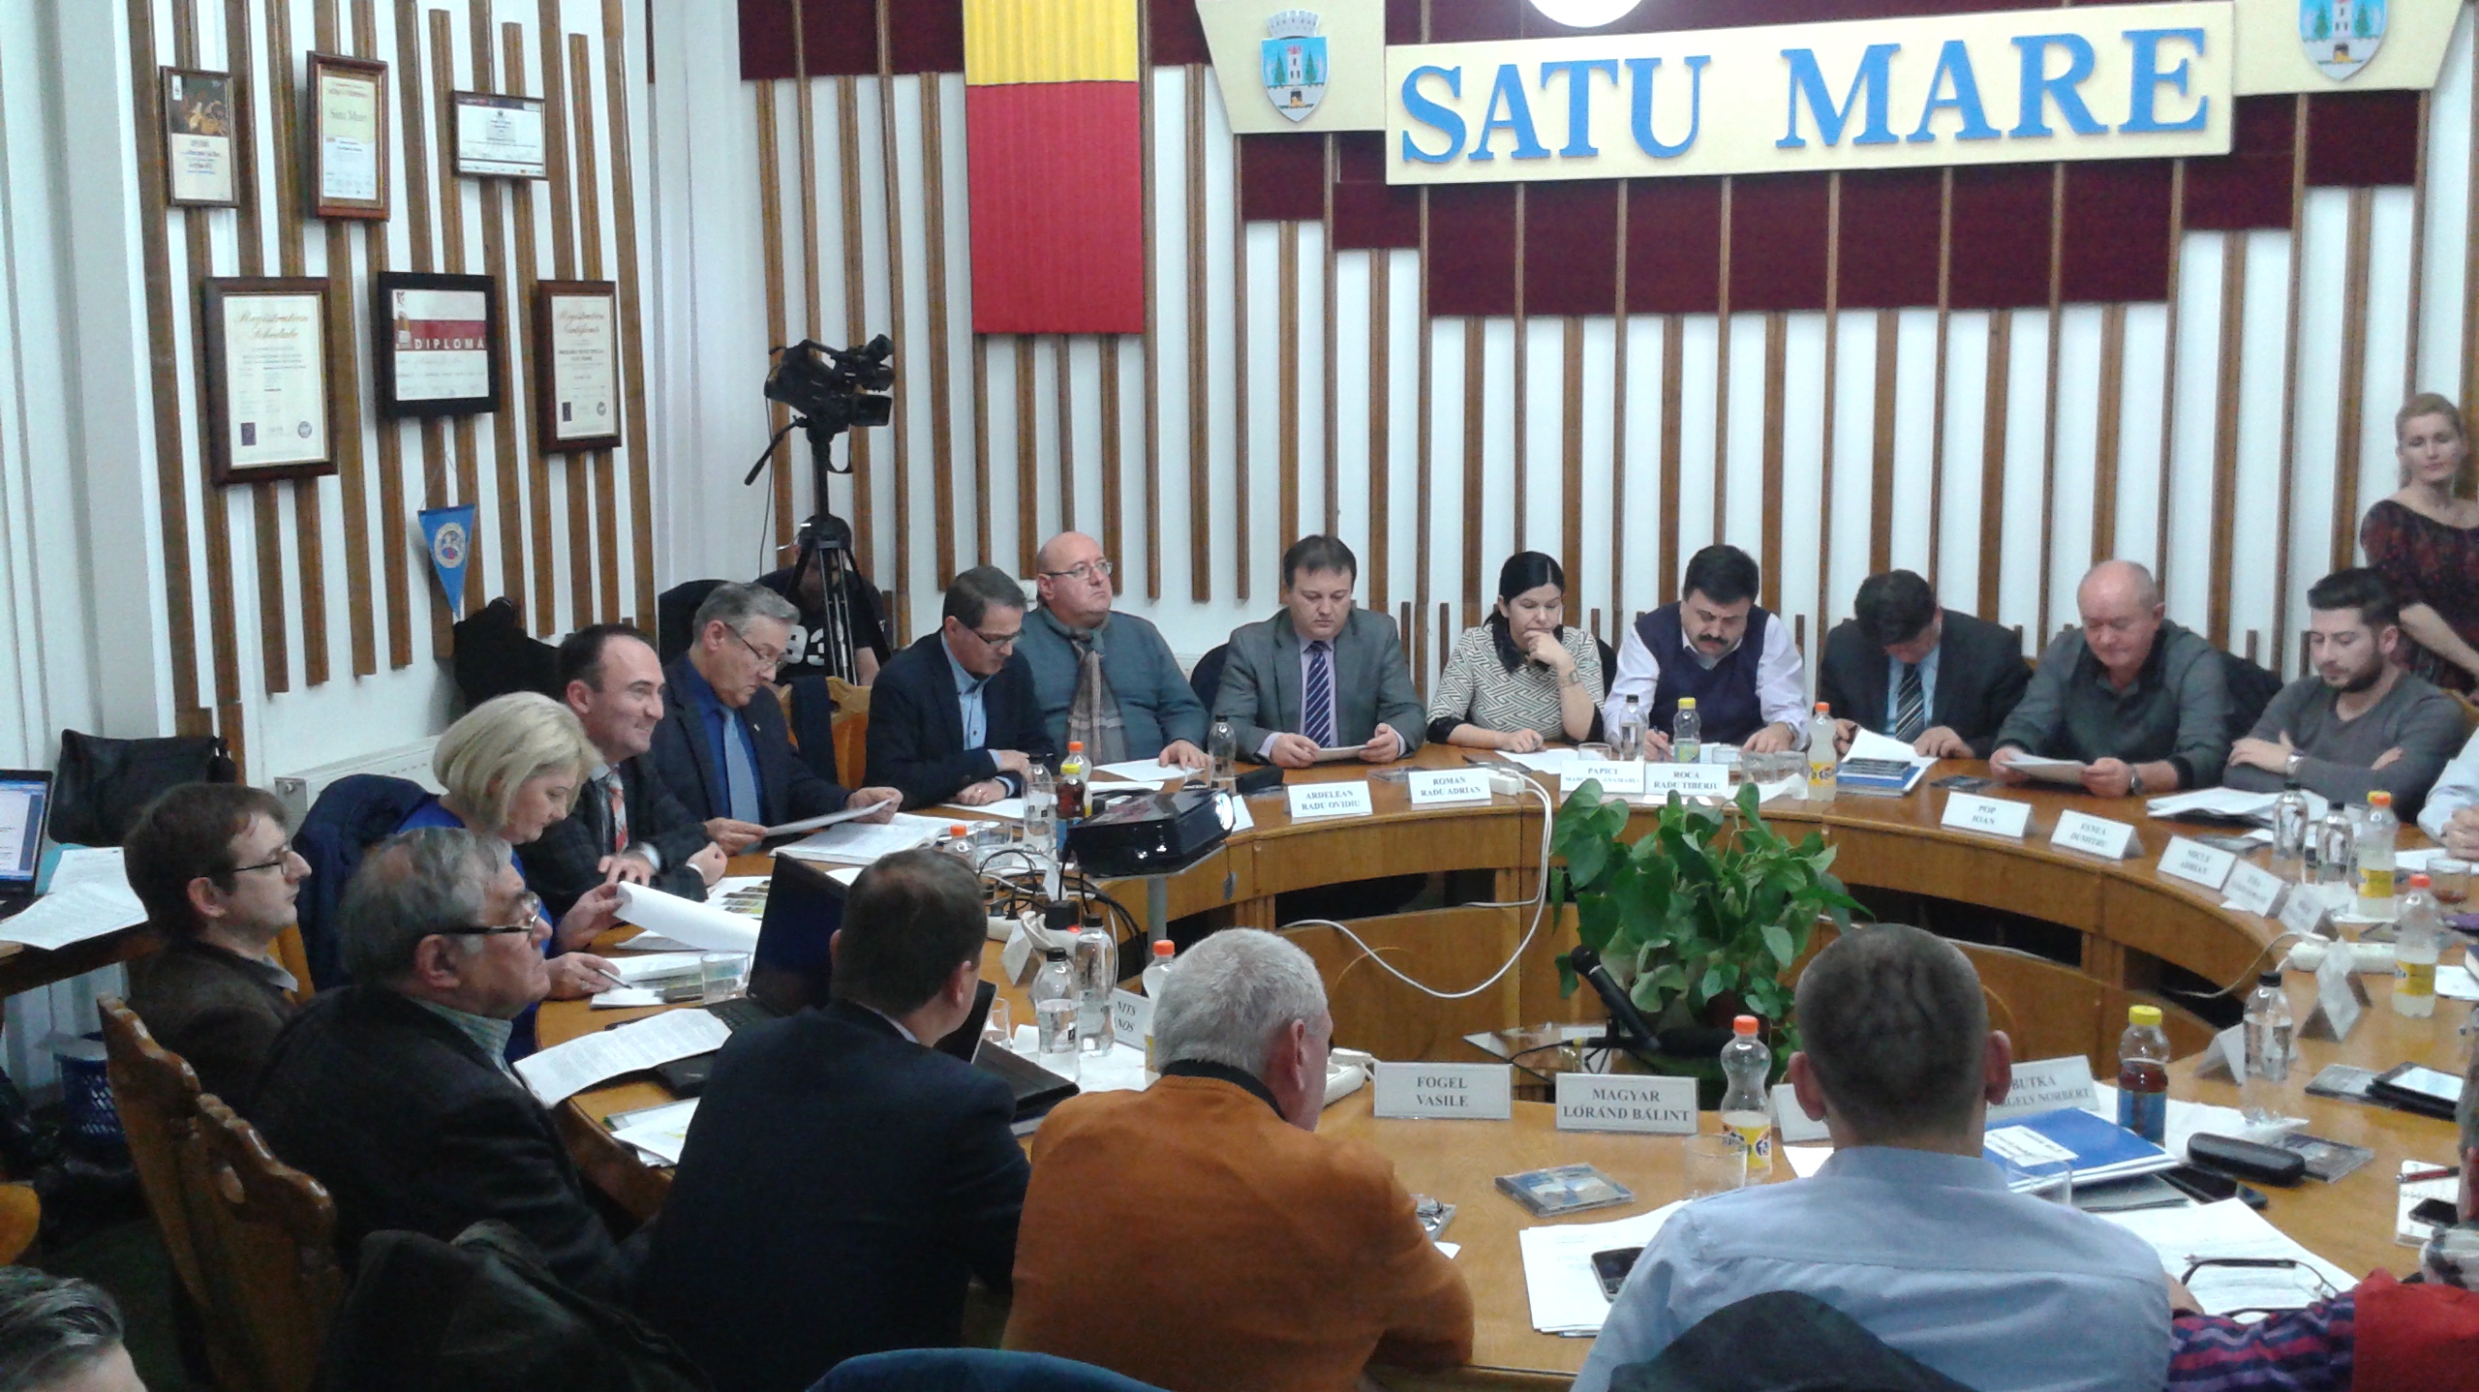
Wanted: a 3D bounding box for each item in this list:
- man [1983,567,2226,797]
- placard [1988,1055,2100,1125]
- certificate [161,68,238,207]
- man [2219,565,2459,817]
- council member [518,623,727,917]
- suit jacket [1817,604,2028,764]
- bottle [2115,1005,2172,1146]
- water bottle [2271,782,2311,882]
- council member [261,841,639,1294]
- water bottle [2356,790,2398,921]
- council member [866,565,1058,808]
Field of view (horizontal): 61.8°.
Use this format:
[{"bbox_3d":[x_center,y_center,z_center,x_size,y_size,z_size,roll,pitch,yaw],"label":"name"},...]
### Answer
[{"bbox_3d":[2.345,0.313,5.656,0.580,1.320,0.750,6,10,38],"label":"man"},{"bbox_3d":[1.174,0.581,3.086,0.207,0.072,0.065,-3,10,-13],"label":"placard"},{"bbox_3d":[-2.586,-1.387,5.150,0.025,0.335,0.225,2,10,20],"label":"certificate"},{"bbox_3d":[2.637,0.359,5.048,0.570,1.325,0.750,9,13,44],"label":"man"},{"bbox_3d":[-1.149,0.513,4.417,0.750,1.320,0.560,7,12,40],"label":"council member"},{"bbox_3d":[1.818,0.033,5.500,0.560,0.580,0.420,4,11,25],"label":"suit jacket"},{"bbox_3d":[1.258,0.534,2.885,0.067,0.217,0.067,-1,10,0],"label":"bottle"},{"bbox_3d":[2.266,0.291,4.467,0.068,0.208,0.068,-1,8,0],"label":"water bottle"},{"bbox_3d":[-0.831,0.794,2.643,0.800,1.310,0.550,-8,11,-40],"label":"council member"},{"bbox_3d":[2.204,0.308,4.010,0.068,0.235,0.068,-1,10,0],"label":"water bottle"},{"bbox_3d":[-0.691,0.361,5.582,0.550,1.320,0.750,-7,10,-38],"label":"council member"}]

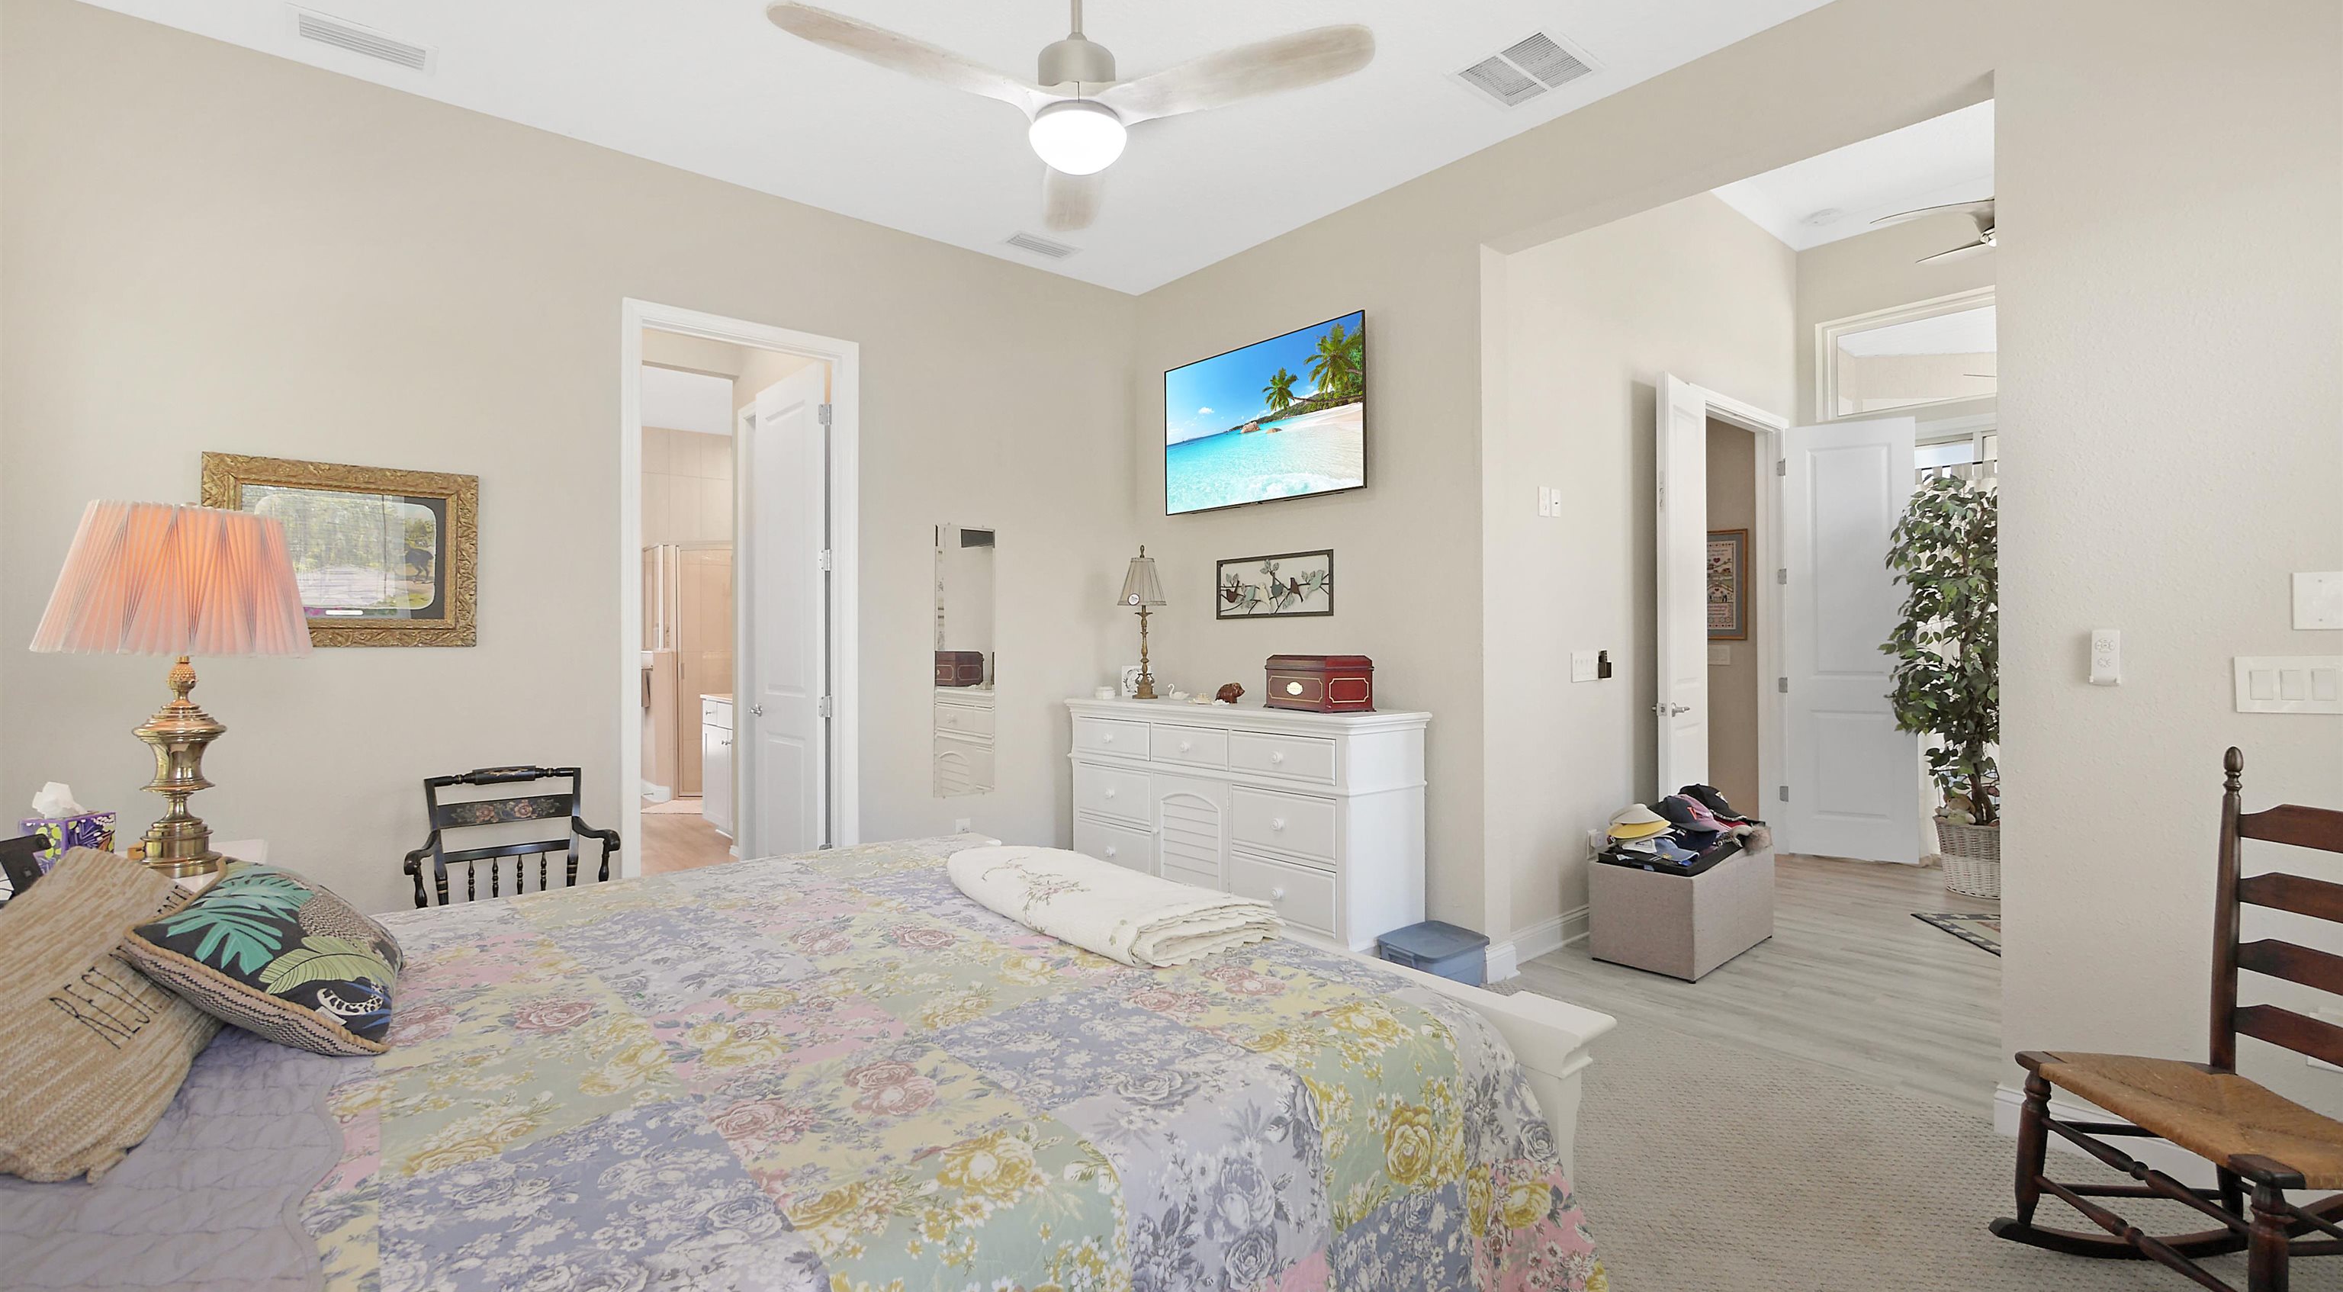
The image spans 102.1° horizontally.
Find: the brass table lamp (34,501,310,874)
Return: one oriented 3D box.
[{"bbox_3d":[-2.272,0.097,2.176,0.450,0.820,0.450,0,0,-38],"label":"brass table lamp"}]

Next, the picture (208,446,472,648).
[{"bbox_3d":[-2.685,-0.292,3.098,0.677,0.600,0.045,0,0,-38],"label":"picture"}]

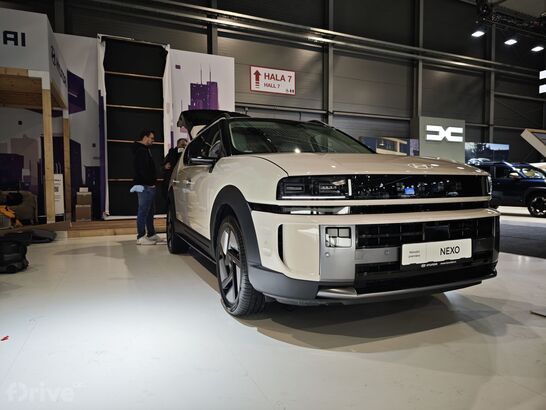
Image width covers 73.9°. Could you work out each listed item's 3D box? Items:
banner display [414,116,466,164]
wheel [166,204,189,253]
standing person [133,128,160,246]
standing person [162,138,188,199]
[{"bbox_3d":[5.745,-2.203,12.300,2.100,1.650,0.250,-1,3,-23],"label":"banner display"},{"bbox_3d":[-1.285,0.316,5.063,0.240,0.730,0.730,-1,3,-23],"label":"wheel"},{"bbox_3d":[-2.092,-0.285,5.996,0.480,1.853,0.500,0,3,-5],"label":"standing person"},{"bbox_3d":[-1.623,-0.270,6.399,0.580,1.782,0.420,-1,3,-20],"label":"standing person"}]

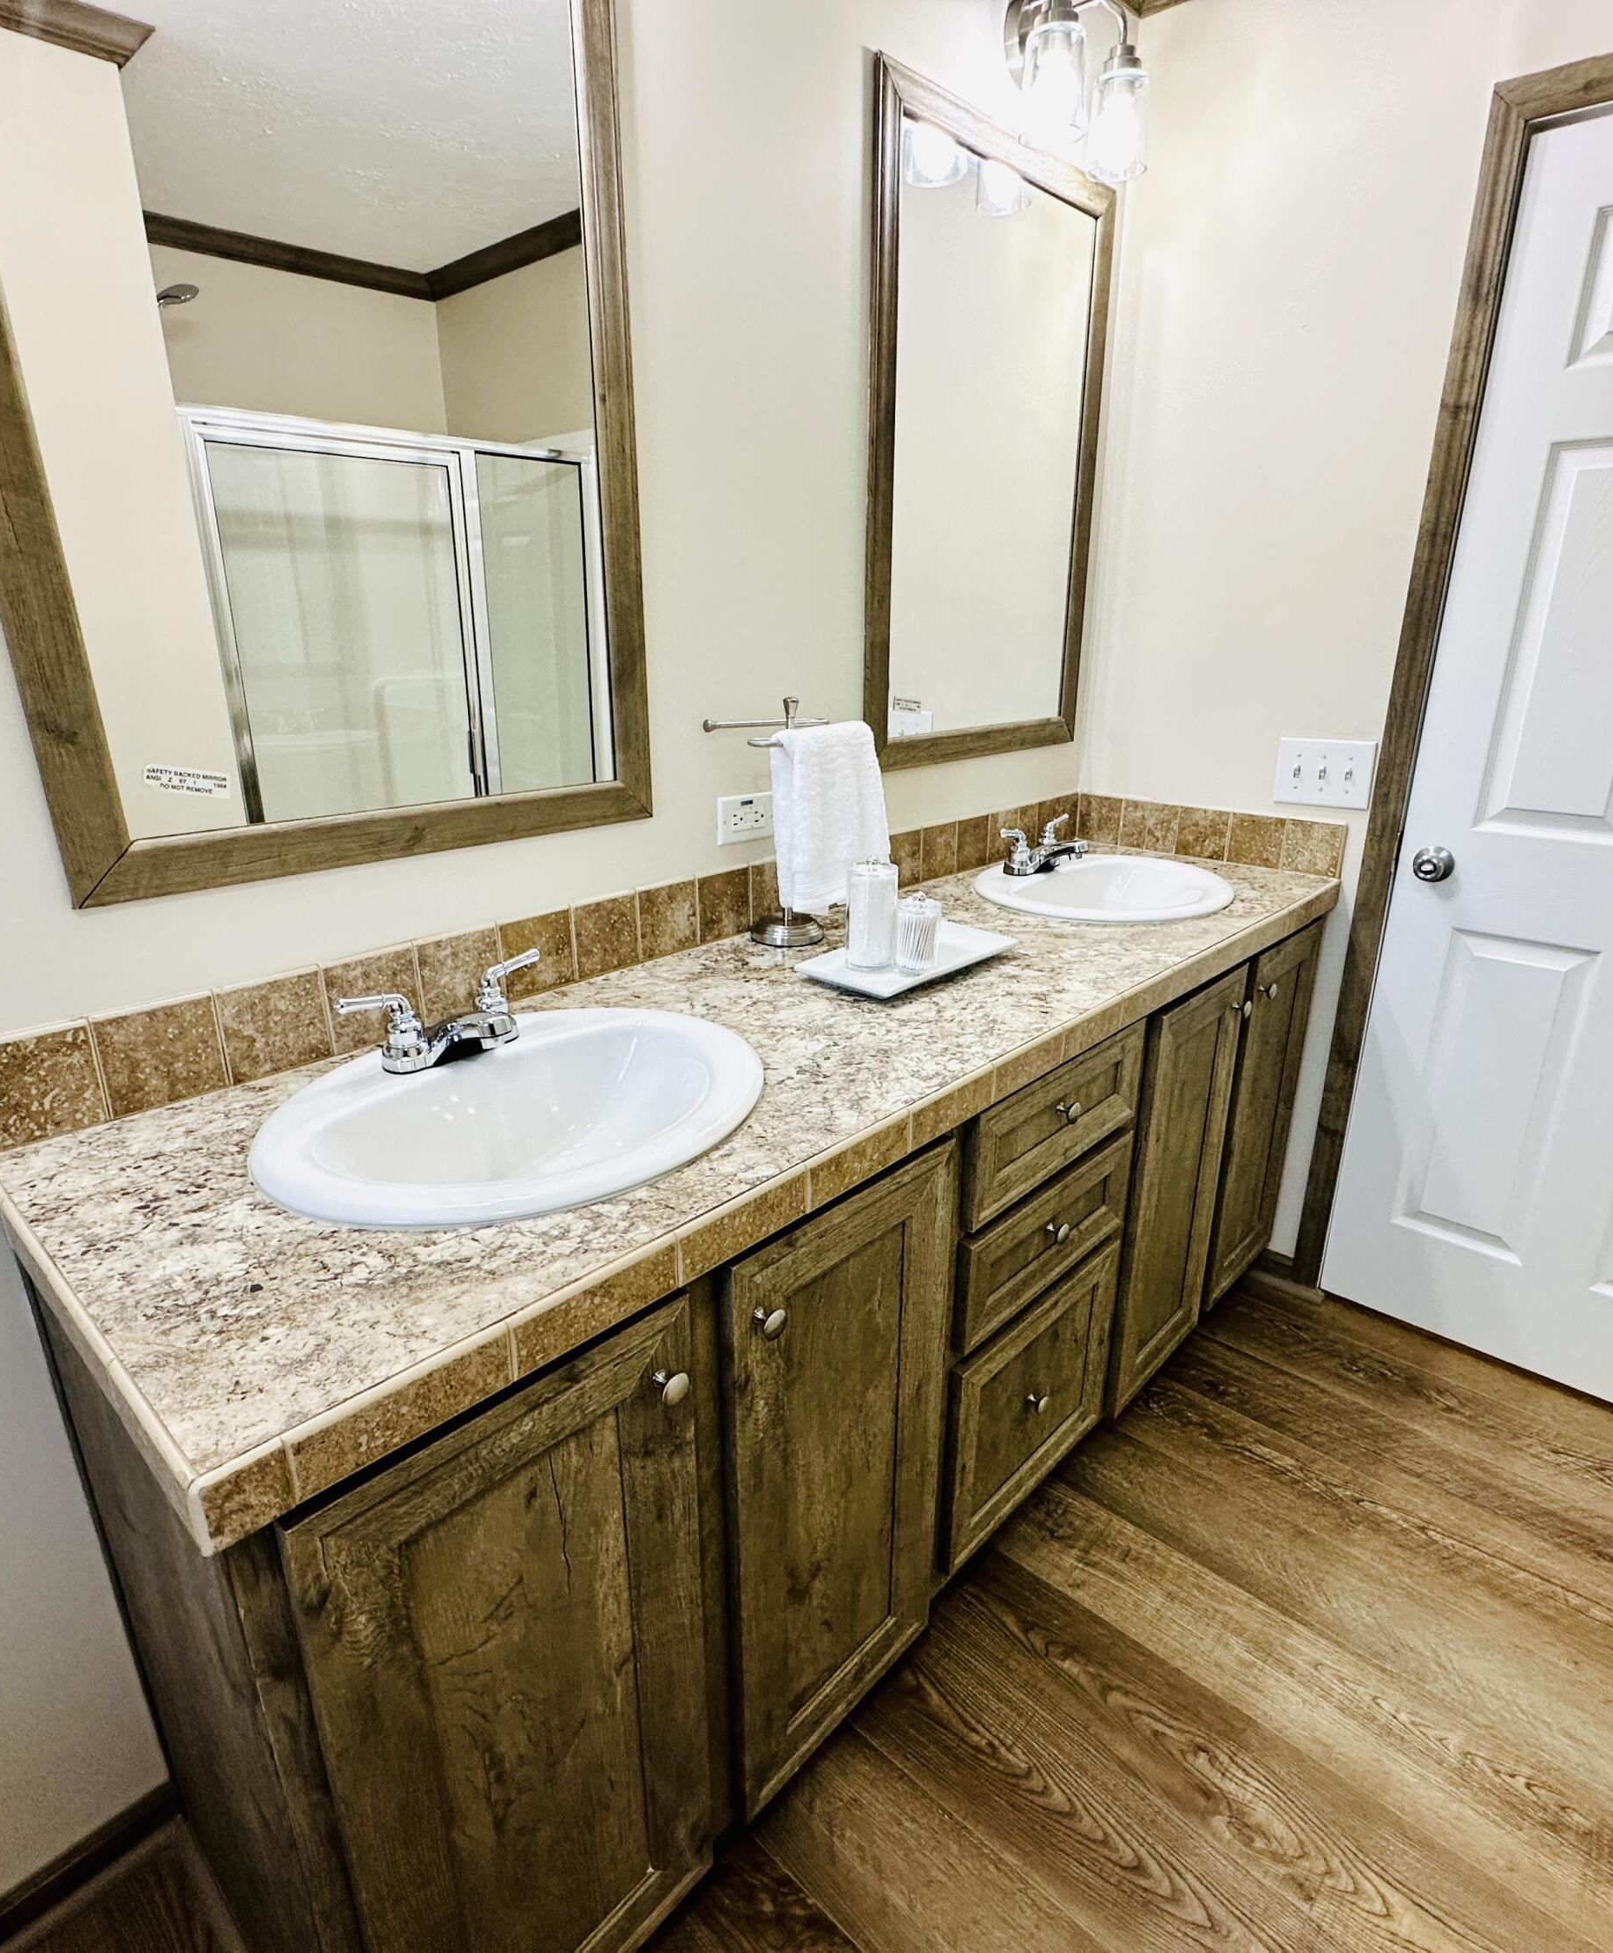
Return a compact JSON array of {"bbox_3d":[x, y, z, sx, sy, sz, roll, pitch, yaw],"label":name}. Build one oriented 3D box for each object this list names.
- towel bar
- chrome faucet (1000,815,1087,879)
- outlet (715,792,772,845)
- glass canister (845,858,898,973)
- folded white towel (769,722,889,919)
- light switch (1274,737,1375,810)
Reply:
[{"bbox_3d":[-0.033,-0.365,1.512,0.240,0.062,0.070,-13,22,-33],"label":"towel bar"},{"bbox_3d":[0.478,-0.248,2.009,0.145,0.086,0.240,17,25,40],"label":"chrome faucet"},{"bbox_3d":[-0.086,-0.243,1.612,0.009,0.071,0.114,17,25,40],"label":"outlet"},{"bbox_3d":[0.092,-0.089,1.448,0.069,0.153,0.069,0,19,0],"label":"glass canister"},{"bbox_3d":[0.041,-0.241,1.576,0.185,0.272,0.065,-13,22,-33],"label":"folded white towel"},{"bbox_3d":[0.968,-0.379,1.974,0.169,0.124,0.014,17,25,40],"label":"light switch"}]

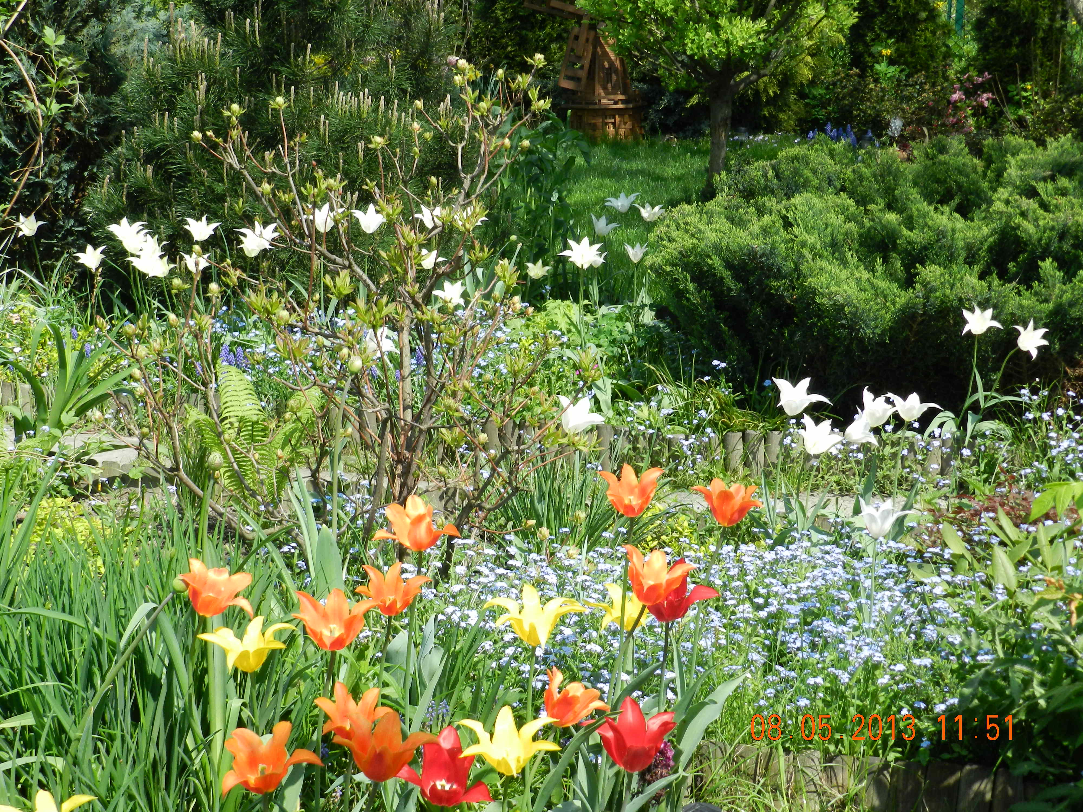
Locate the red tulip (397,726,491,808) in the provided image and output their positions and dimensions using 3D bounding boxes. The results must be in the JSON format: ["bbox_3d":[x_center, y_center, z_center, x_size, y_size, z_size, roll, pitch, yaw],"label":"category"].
[{"bbox_3d":[-0.118,0.435,2.270,0.114,0.083,0.108,0,15,0],"label":"red tulip"}]

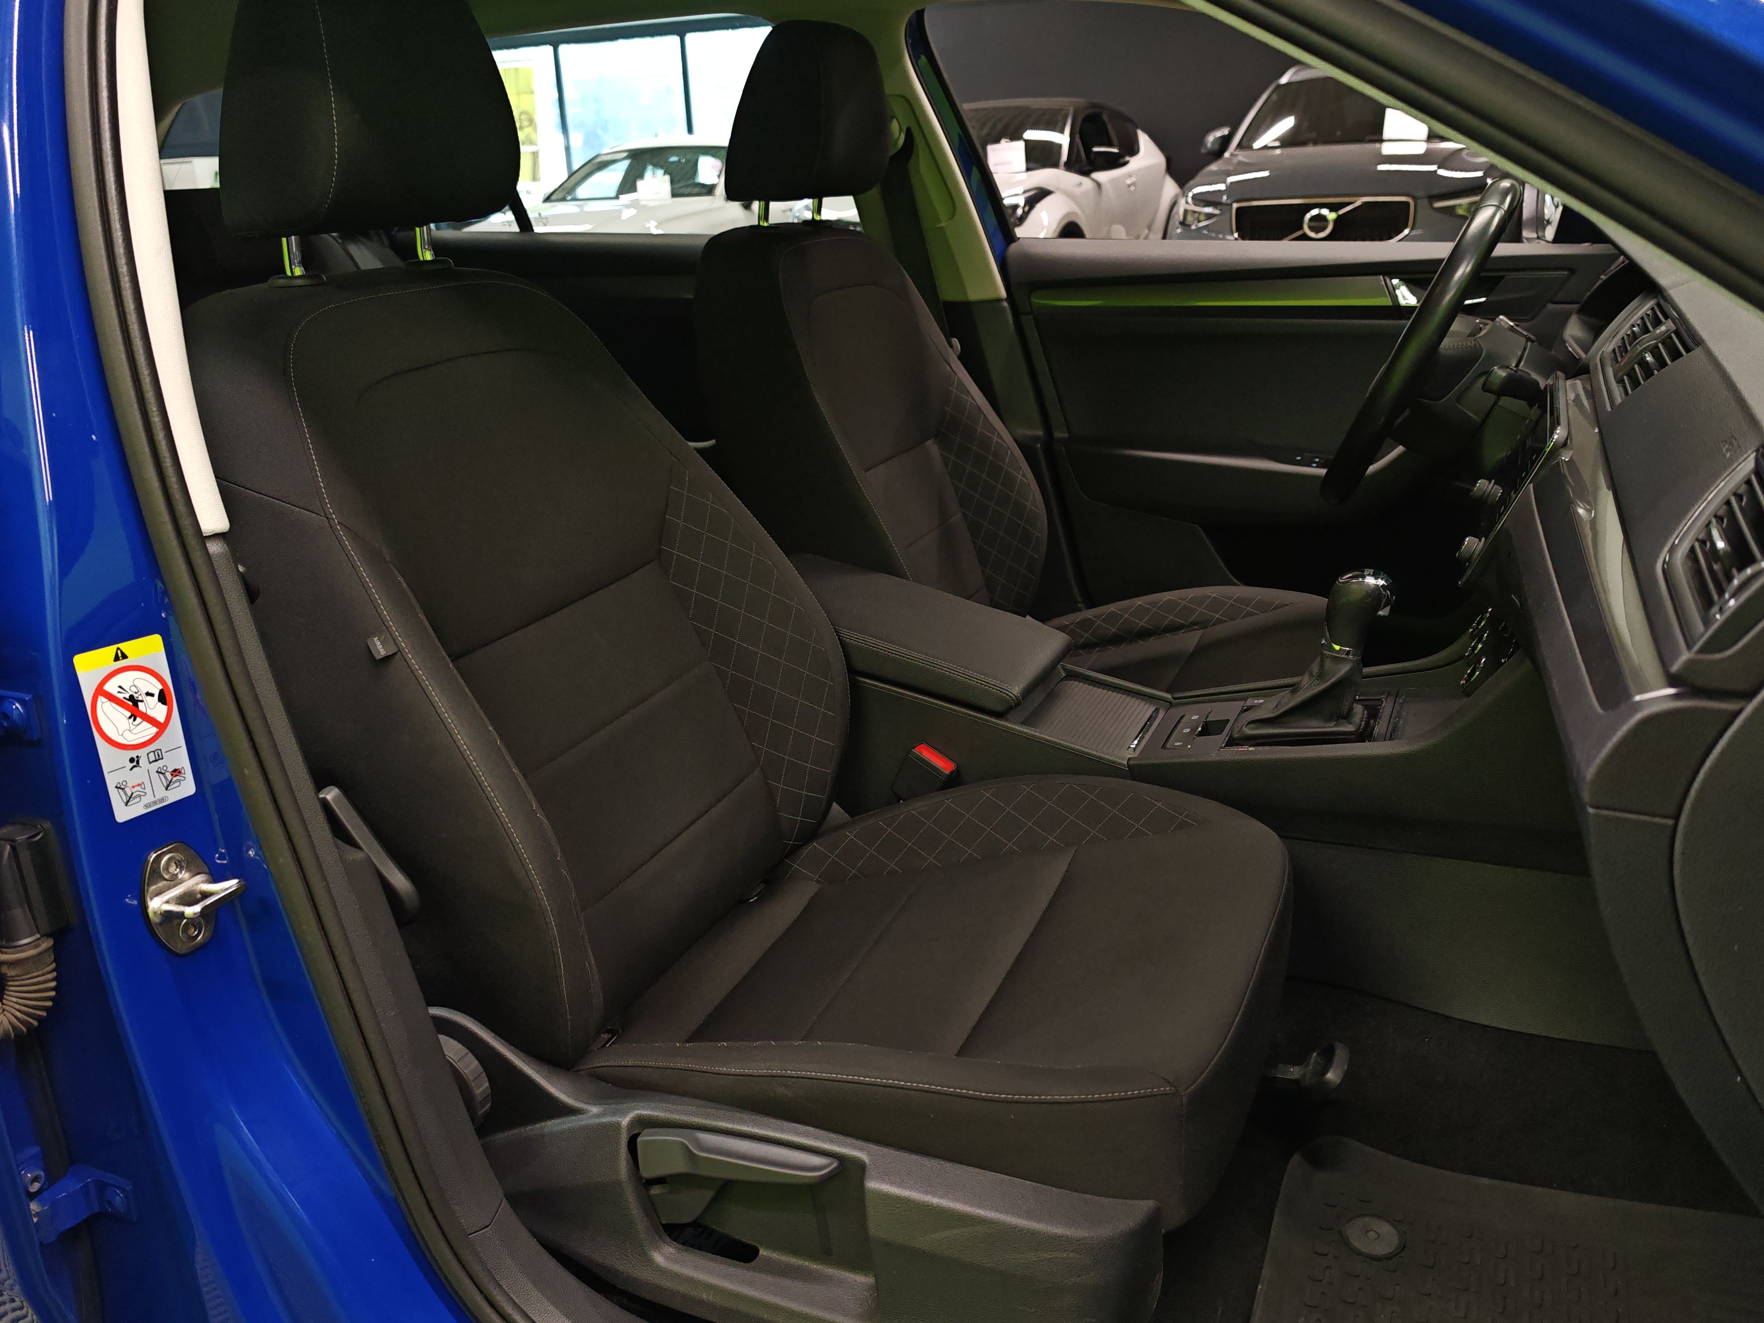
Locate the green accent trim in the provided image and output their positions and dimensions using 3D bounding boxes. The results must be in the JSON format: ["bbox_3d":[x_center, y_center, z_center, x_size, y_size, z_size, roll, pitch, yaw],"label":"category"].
[{"bbox_3d":[0.452,-0.518,1.934,0.510,0.040,0.022,7,22,24],"label":"green accent trim"}]

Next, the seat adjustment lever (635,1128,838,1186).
[{"bbox_3d":[-0.098,0.332,0.922,0.147,0.036,0.030,-5,17,27],"label":"seat adjustment lever"}]

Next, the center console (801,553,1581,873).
[{"bbox_3d":[0.216,0.010,1.417,0.890,0.270,0.230,7,22,24],"label":"center console"}]

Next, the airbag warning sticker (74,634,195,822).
[{"bbox_3d":[-0.461,0.041,0.850,0.003,0.106,0.053,4,18,32],"label":"airbag warning sticker"}]

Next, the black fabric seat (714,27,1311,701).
[{"bbox_3d":[0.178,-0.292,1.772,0.840,1.020,0.530,7,22,24],"label":"black fabric seat"}]

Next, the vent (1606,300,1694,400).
[{"bbox_3d":[0.620,-0.258,1.120,0.028,0.062,0.240,46,31,4],"label":"vent"}]

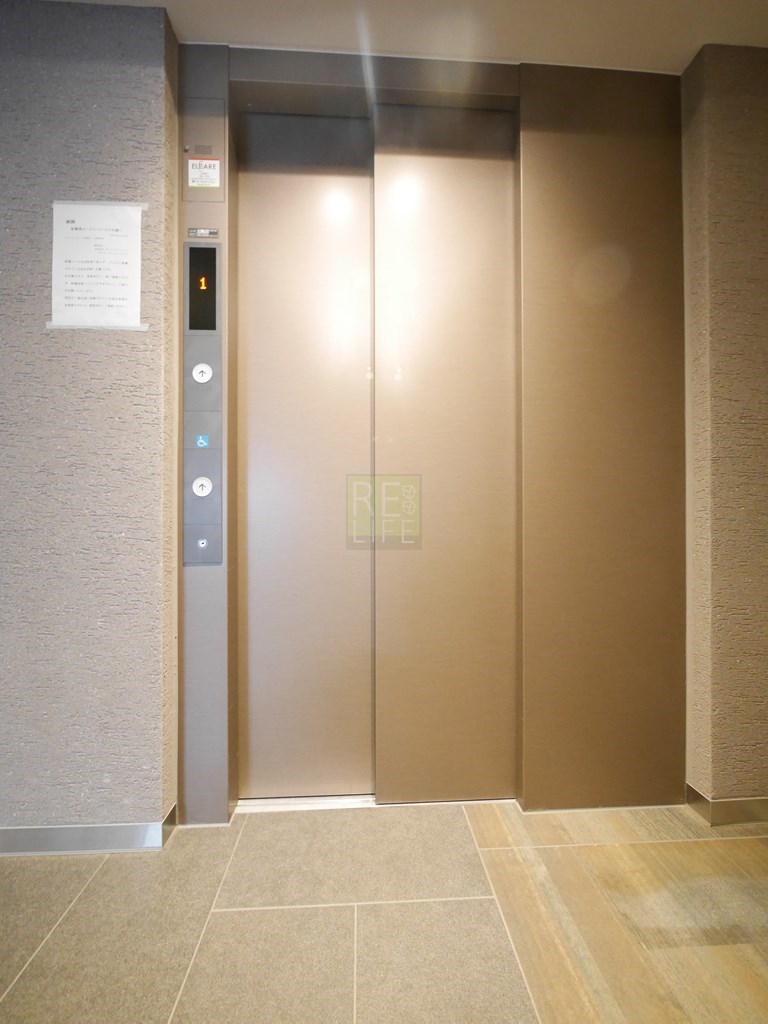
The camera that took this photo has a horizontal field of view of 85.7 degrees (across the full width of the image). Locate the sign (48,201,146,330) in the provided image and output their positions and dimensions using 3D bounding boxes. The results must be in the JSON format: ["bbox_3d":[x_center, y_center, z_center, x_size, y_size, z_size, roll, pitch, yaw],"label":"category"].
[{"bbox_3d":[-0.710,-0.612,1.026,0.226,0.309,0.005,0,0,-3],"label":"sign"}]

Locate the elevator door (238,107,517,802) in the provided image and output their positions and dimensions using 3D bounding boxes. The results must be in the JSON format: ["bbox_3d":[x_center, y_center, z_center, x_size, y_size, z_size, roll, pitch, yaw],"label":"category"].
[{"bbox_3d":[-0.020,-0.168,1.213,0.796,1.998,0.065,0,0,-3],"label":"elevator door"}]

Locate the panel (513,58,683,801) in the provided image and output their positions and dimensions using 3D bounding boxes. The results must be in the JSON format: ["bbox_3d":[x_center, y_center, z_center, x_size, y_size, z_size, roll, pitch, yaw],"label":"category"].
[{"bbox_3d":[0.623,-0.214,1.195,0.474,2.098,0.040,0,0,-3],"label":"panel"}]

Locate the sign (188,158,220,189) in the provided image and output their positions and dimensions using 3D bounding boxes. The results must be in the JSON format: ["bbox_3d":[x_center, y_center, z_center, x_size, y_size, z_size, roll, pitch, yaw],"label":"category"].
[{"bbox_3d":[-0.484,-0.913,1.117,0.082,0.078,0.005,0,0,-3],"label":"sign"}]

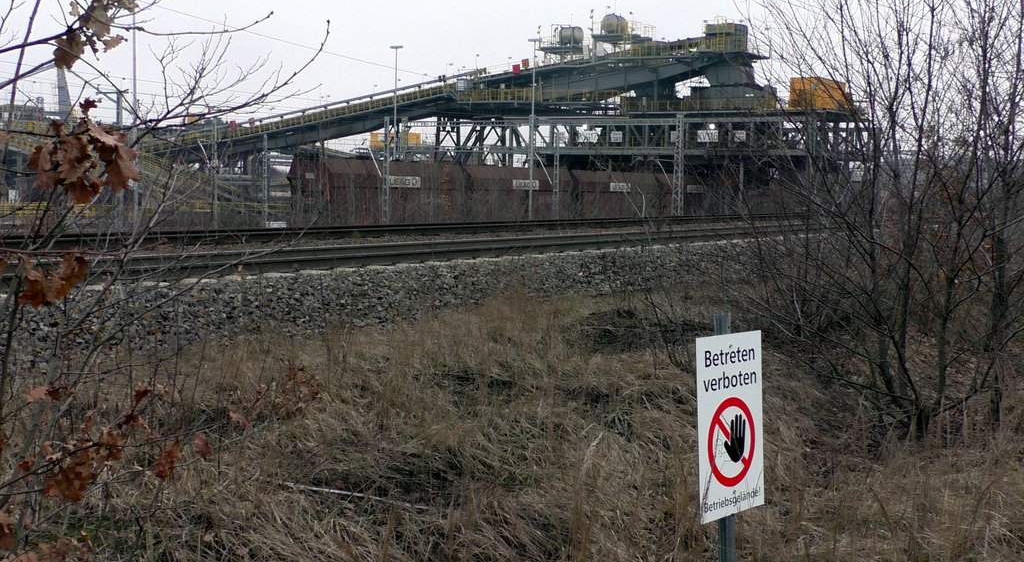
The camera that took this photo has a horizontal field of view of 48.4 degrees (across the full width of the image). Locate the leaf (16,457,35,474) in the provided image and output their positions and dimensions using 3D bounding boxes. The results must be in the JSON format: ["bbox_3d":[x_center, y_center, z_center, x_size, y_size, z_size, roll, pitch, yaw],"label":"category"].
[{"bbox_3d":[-1.323,0.501,3.100,0.048,0.042,0.040,-1,6,-23],"label":"leaf"}]

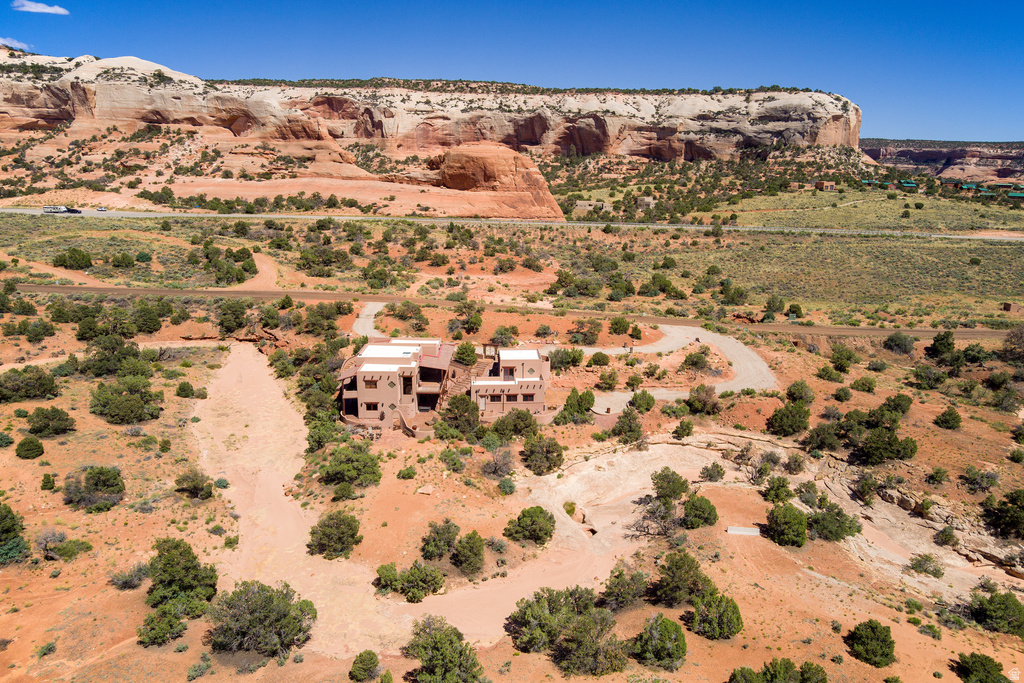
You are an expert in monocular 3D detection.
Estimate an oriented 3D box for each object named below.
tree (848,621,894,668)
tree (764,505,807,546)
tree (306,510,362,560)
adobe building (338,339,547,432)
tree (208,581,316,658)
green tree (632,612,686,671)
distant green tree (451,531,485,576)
[{"bbox_3d":[27.060,22.730,49.240,3.390,3.290,3.390,0,15,0],"label":"tree"},{"bbox_3d":[26.990,18.160,64.580,4.050,4.050,4.050,0,15,0],"label":"tree"},{"bbox_3d":[-17.740,19.290,65.410,5.400,4.430,4.970,0,15,0],"label":"tree"},{"bbox_3d":[-9.900,5.580,96.450,29.500,8.800,14.500,0,15,0],"label":"adobe building"},{"bbox_3d":[-19.760,22.020,51.830,8.400,5.290,7.310,0,15,0],"label":"tree"},{"bbox_3d":[11.210,22.720,49.550,3.940,4.140,3.940,0,15,0],"label":"green tree"},{"bbox_3d":[-4.140,19.940,61.540,3.010,4.210,3.010,0,15,0],"label":"distant green tree"}]

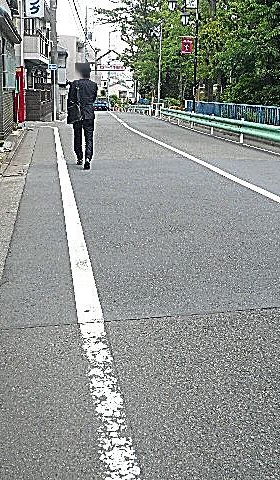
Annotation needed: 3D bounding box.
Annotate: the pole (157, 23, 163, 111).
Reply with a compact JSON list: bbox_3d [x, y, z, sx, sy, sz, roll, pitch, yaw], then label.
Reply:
[{"bbox_3d":[1.114,-9.392,28.816,0.140,4.994,0.140,-1,16,-10],"label":"pole"}]

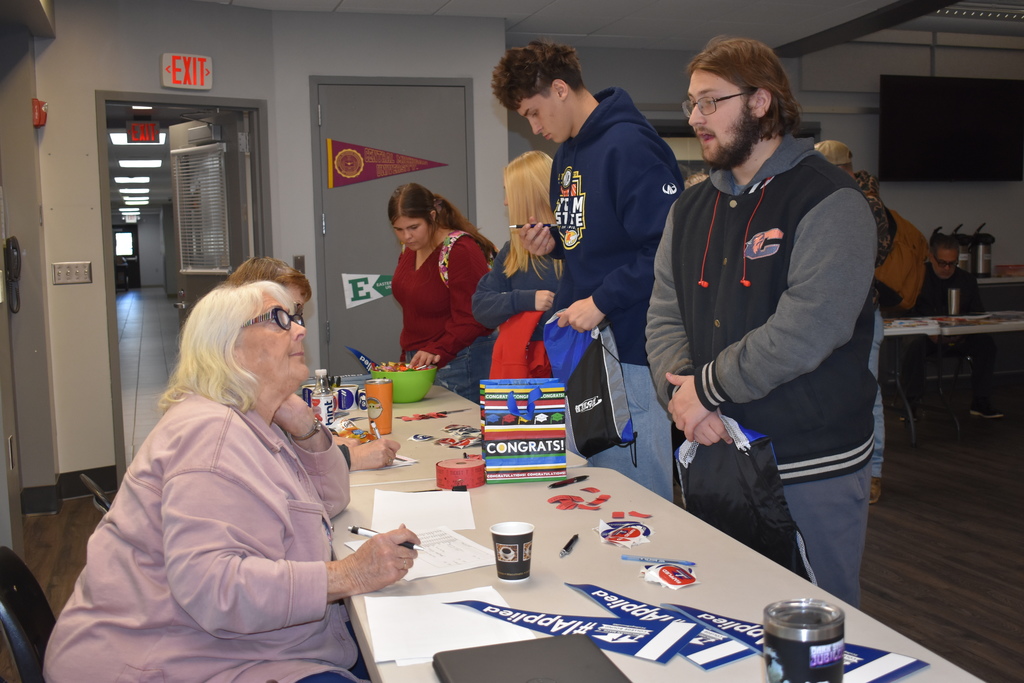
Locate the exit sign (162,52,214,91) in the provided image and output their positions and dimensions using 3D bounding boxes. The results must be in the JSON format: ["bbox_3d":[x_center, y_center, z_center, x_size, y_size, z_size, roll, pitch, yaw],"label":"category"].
[{"bbox_3d":[-1.822,-1.507,5.889,0.290,0.188,0.045,-5,7,-37],"label":"exit sign"}]

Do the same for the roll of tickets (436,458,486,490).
[{"bbox_3d":[-0.126,0.326,2.598,0.123,0.051,0.123,-1,6,0],"label":"roll of tickets"}]

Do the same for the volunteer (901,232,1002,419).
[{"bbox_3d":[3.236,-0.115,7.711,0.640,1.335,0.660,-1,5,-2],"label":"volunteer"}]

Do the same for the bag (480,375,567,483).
[{"bbox_3d":[0.029,0.221,2.630,0.197,0.242,0.100,-2,5,-7],"label":"bag"}]

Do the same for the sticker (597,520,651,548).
[{"bbox_3d":[0.222,0.385,2.094,0.105,0.018,0.115,-3,6,-15],"label":"sticker"}]

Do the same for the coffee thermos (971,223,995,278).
[{"bbox_3d":[4.224,-0.819,9.450,0.170,0.480,0.235,-3,5,-17],"label":"coffee thermos"}]

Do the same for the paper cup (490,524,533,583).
[{"bbox_3d":[0.000,0.374,1.870,0.080,0.093,0.080,-1,6,0],"label":"paper cup"}]

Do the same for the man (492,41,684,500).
[{"bbox_3d":[0.225,0.110,2.955,0.530,1.870,0.520,-3,5,-17],"label":"man"}]

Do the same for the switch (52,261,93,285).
[{"bbox_3d":[-2.343,-0.361,5.609,0.206,0.114,0.014,-5,7,-37],"label":"switch"}]

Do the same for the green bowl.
[{"bbox_3d":[-0.403,0.162,4.034,0.257,0.125,0.257,-2,5,-6],"label":"green bowl"}]

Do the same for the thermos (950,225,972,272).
[{"bbox_3d":[3.857,-0.775,9.030,0.170,0.455,0.220,-1,6,-2],"label":"thermos"}]

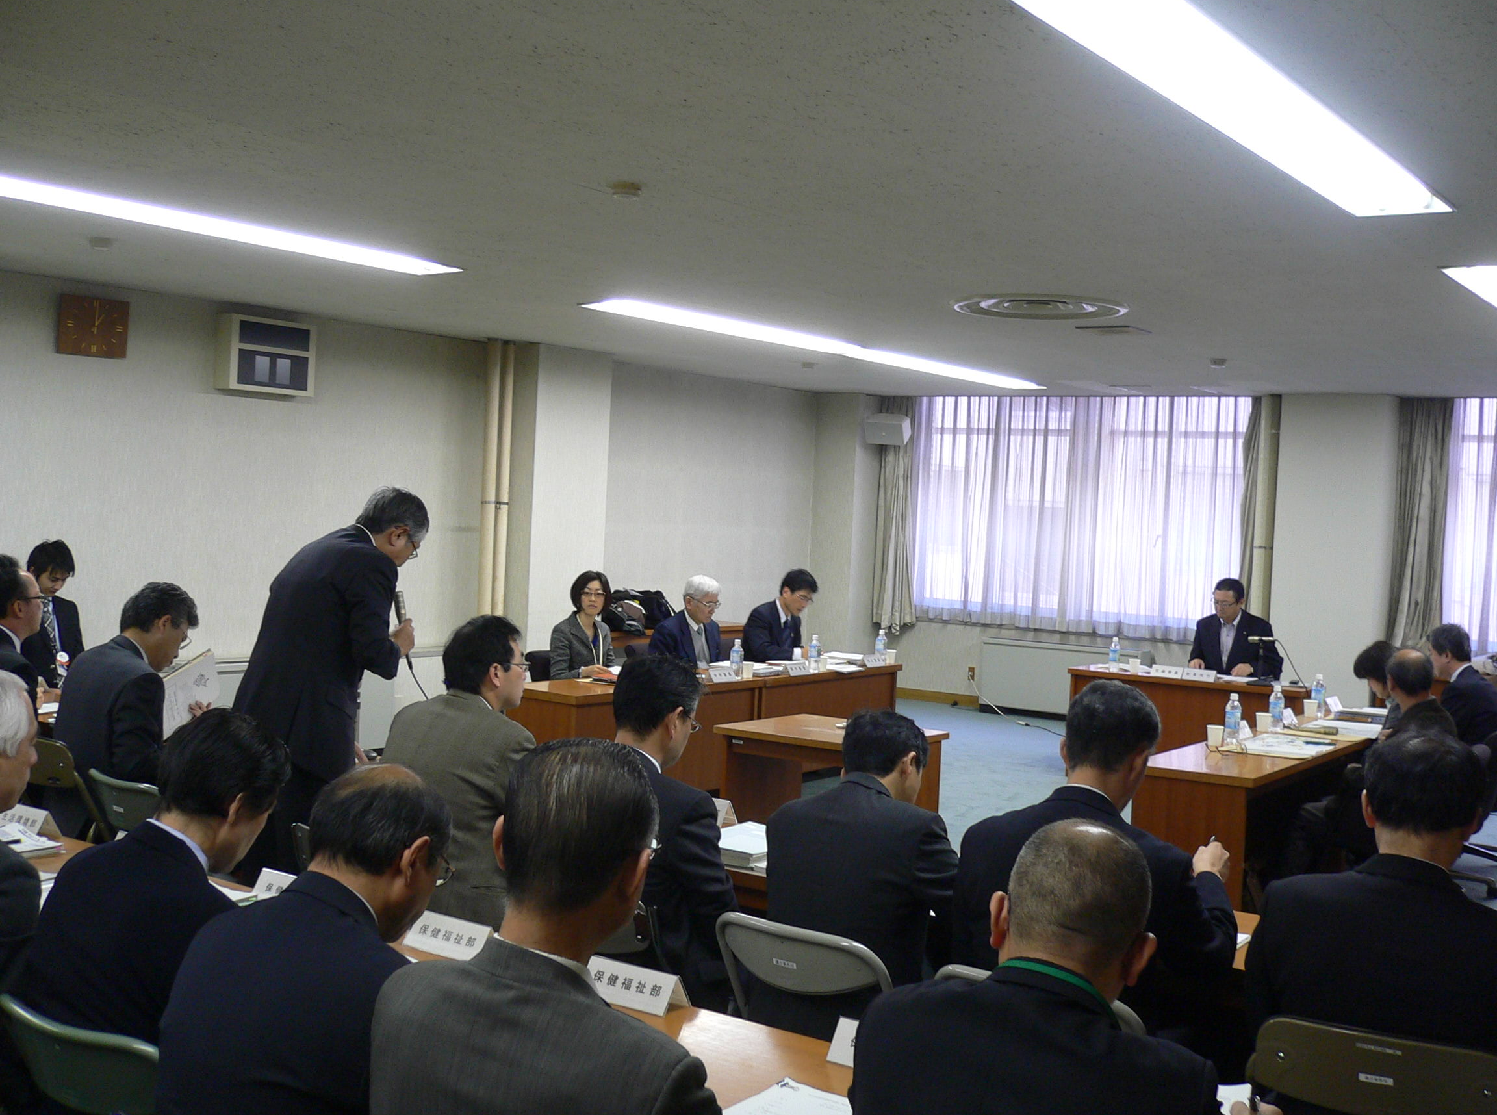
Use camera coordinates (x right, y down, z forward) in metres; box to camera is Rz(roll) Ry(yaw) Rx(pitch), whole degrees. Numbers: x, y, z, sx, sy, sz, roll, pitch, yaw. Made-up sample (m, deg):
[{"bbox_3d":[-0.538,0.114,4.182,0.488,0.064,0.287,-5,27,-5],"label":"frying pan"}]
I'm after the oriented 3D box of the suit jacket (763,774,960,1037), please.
[{"bbox_3d":[0.273,0.780,4.002,0.490,0.600,0.440,4,2,38],"label":"suit jacket"}]

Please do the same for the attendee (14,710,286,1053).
[{"bbox_3d":[-1.018,0.902,3.201,0.520,1.220,0.760,4,2,33],"label":"attendee"}]

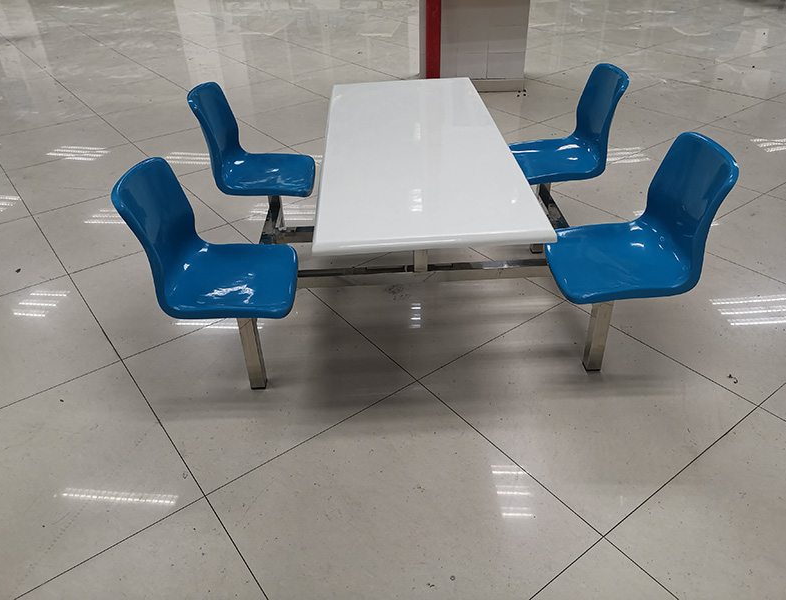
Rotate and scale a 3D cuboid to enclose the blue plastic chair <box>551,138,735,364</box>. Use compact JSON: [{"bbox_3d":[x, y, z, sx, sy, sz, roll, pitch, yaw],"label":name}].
[{"bbox_3d":[0.729,-0.102,2.023,0.455,0.825,0.410,-3,34,-1],"label":"blue plastic chair"}]

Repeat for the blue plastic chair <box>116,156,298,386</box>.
[{"bbox_3d":[-0.517,-0.037,1.999,0.450,0.825,0.410,-3,34,-1],"label":"blue plastic chair"}]

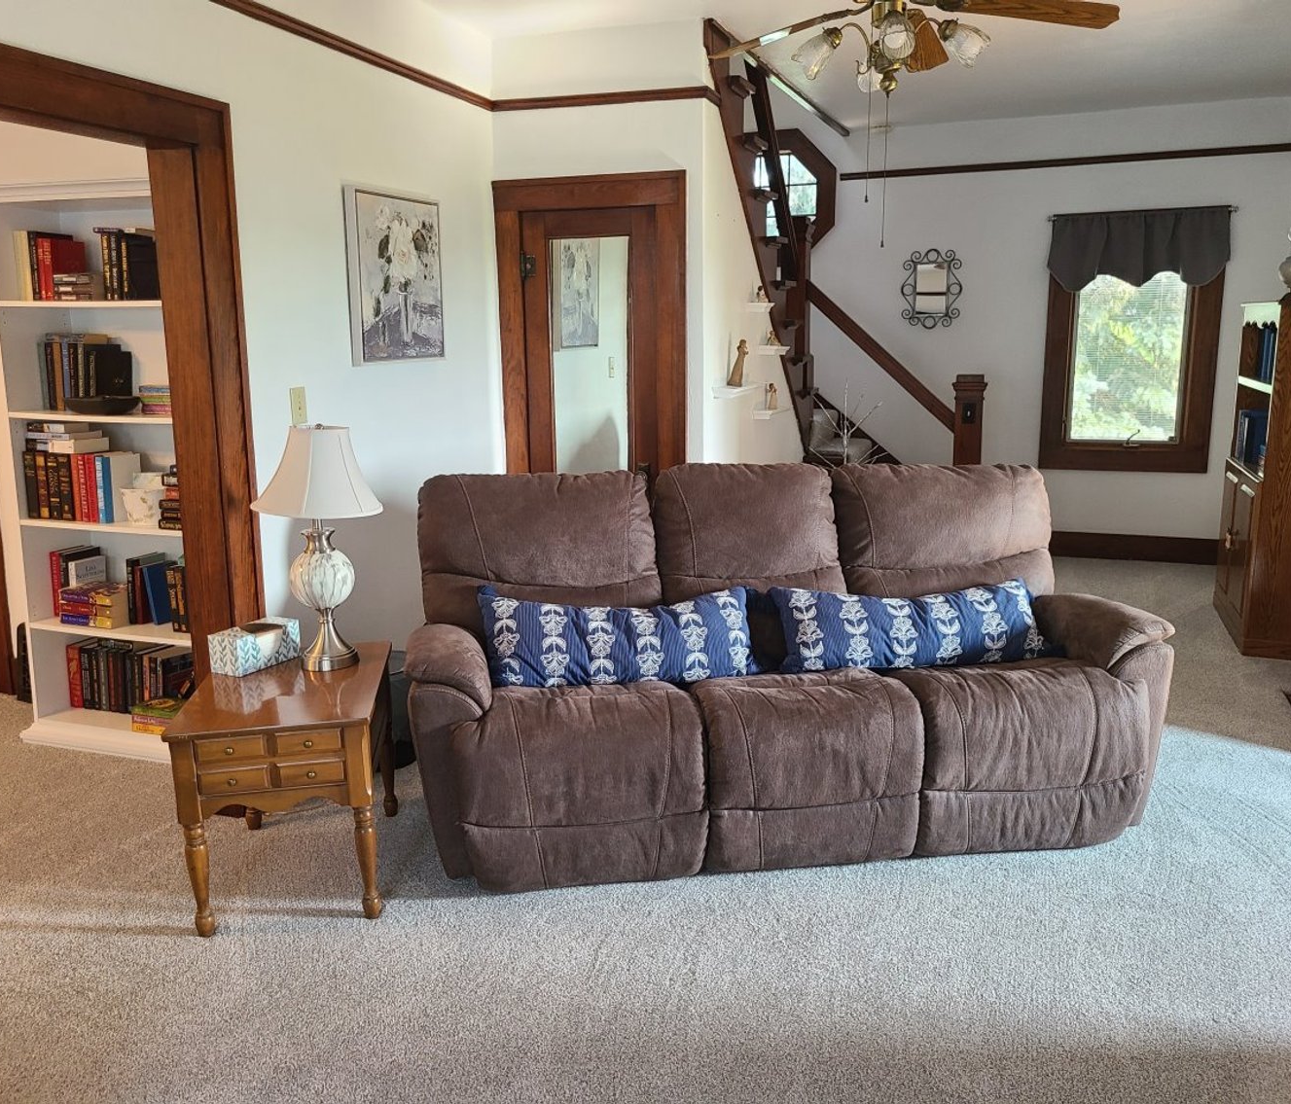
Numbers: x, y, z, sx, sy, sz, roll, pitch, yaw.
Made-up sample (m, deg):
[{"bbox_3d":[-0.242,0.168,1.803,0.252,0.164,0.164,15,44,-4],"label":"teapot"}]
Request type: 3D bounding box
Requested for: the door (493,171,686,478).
[{"bbox_3d":[-0.252,-0.613,5.150,0.929,2.170,0.101,4,12,19],"label":"door"}]

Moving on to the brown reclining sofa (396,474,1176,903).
[{"bbox_3d":[0.420,0.297,3.490,2.251,1.035,1.005,-2,12,-8],"label":"brown reclining sofa"}]

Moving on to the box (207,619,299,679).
[{"bbox_3d":[-1.148,0.279,3.261,0.106,0.106,0.229,6,13,30],"label":"box"}]

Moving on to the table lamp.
[{"bbox_3d":[-0.936,-0.014,3.220,0.372,0.693,0.372,-2,12,-8],"label":"table lamp"}]

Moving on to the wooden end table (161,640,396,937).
[{"bbox_3d":[-0.982,0.633,3.138,0.492,0.542,0.718,-2,12,-9],"label":"wooden end table"}]

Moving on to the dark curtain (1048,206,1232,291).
[{"bbox_3d":[2.997,-1.836,6.741,1.025,0.477,0.090,4,12,19],"label":"dark curtain"}]

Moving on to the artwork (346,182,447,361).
[{"bbox_3d":[-0.956,-1.057,4.291,0.048,0.628,0.603,4,12,19],"label":"artwork"}]

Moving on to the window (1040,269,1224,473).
[{"bbox_3d":[3.023,-1.250,6.897,0.980,1.487,0.101,4,12,19],"label":"window"}]

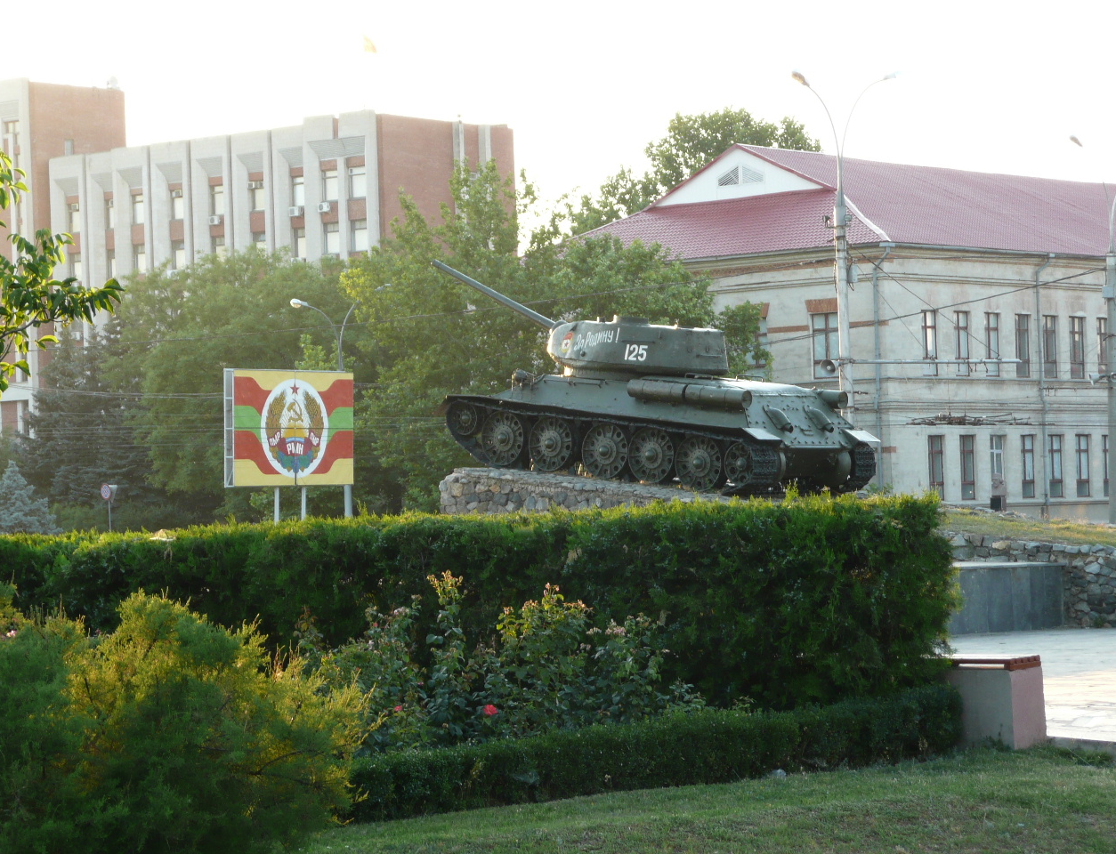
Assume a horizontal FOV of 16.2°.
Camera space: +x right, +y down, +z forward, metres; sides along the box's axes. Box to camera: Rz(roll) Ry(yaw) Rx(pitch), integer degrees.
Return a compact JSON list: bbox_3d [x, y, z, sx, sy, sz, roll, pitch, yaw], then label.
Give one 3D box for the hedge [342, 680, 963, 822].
[{"bbox_3d":[0.463,1.774,21.471,0.450,0.400,4.985,-3,-2,42],"label":"hedge"}]

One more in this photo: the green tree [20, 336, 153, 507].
[{"bbox_3d":[-19.008,1.125,158.112,5.200,9.520,5.200,-2,-1,0],"label":"green tree"}]

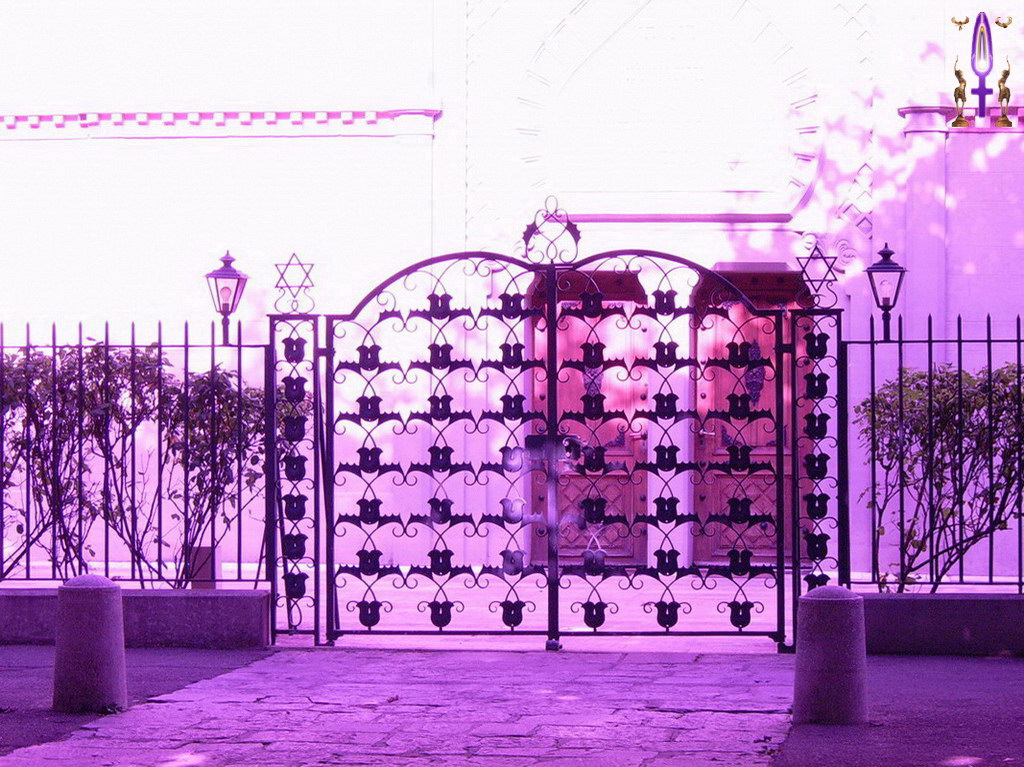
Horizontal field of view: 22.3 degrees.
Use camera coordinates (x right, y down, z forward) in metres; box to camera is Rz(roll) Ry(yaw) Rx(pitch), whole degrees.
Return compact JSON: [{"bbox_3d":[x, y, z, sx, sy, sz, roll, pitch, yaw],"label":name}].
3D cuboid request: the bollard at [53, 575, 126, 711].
[{"bbox_3d":[-1.968,1.212,12.150,0.345,0.630,0.345,0,0,6],"label":"bollard"}]

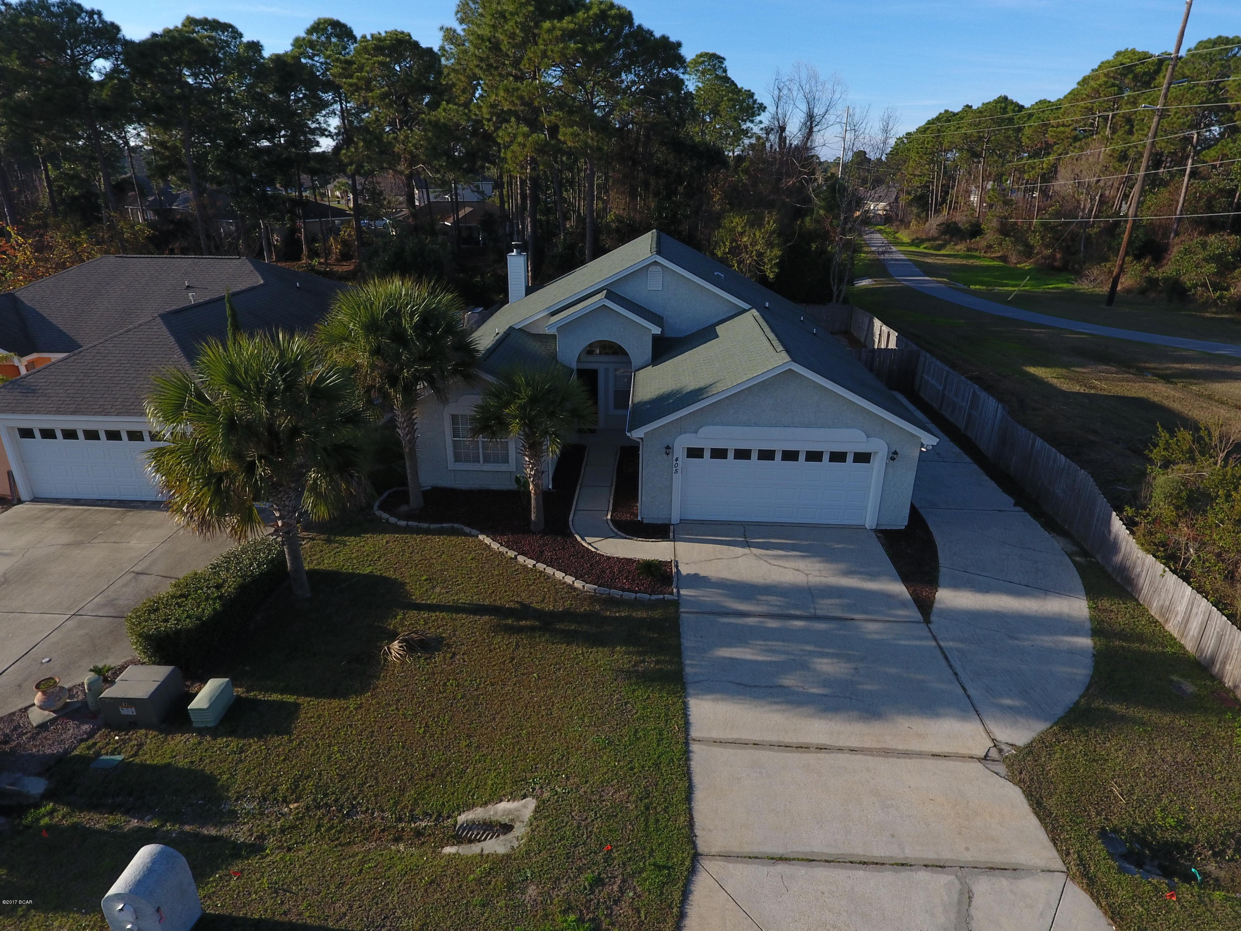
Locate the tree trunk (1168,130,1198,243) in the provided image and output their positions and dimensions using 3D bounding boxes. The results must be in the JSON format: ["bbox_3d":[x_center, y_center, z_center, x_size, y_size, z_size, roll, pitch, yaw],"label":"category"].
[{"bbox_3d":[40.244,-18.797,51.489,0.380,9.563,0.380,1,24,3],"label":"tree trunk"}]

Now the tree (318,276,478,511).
[{"bbox_3d":[-5.604,-1.718,18.844,3.836,6.188,3.836,1,23,3],"label":"tree"}]

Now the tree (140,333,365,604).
[{"bbox_3d":[-7.162,0.195,14.930,3.984,5.830,3.984,1,23,3],"label":"tree"}]

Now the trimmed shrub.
[{"bbox_3d":[-8.466,2.799,15.100,1.350,0.930,3.450,2,23,5],"label":"trimmed shrub"}]

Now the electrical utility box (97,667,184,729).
[{"bbox_3d":[-8.429,4.030,12.672,0.920,0.610,0.900,1,23,3],"label":"electrical utility box"}]

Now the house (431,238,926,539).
[{"bbox_3d":[1.209,-4.450,25.515,14.100,6.150,17.000,1,23,3],"label":"house"}]

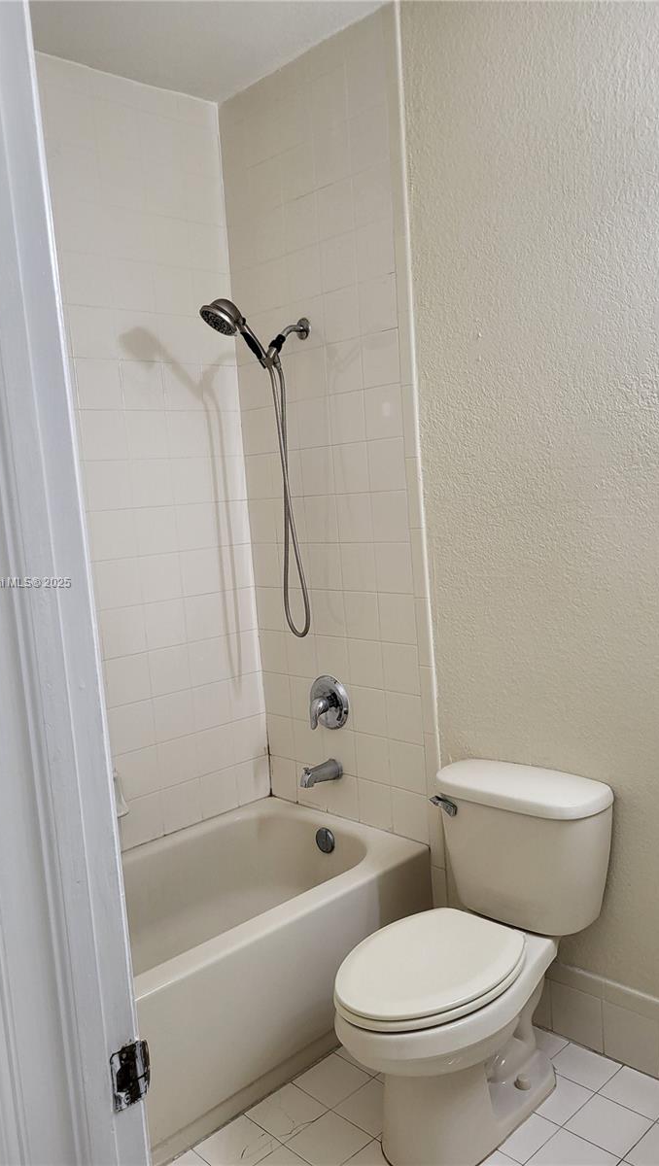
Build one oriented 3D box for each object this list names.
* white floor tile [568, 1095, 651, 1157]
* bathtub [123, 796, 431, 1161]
[{"bbox_3d":[0.645,1.256,2.022,0.150,0.010,0.150,-10,8,-43],"label":"white floor tile"},{"bbox_3d":[-0.483,1.079,2.392,1.520,0.426,0.755,-10,8,-43],"label":"bathtub"}]

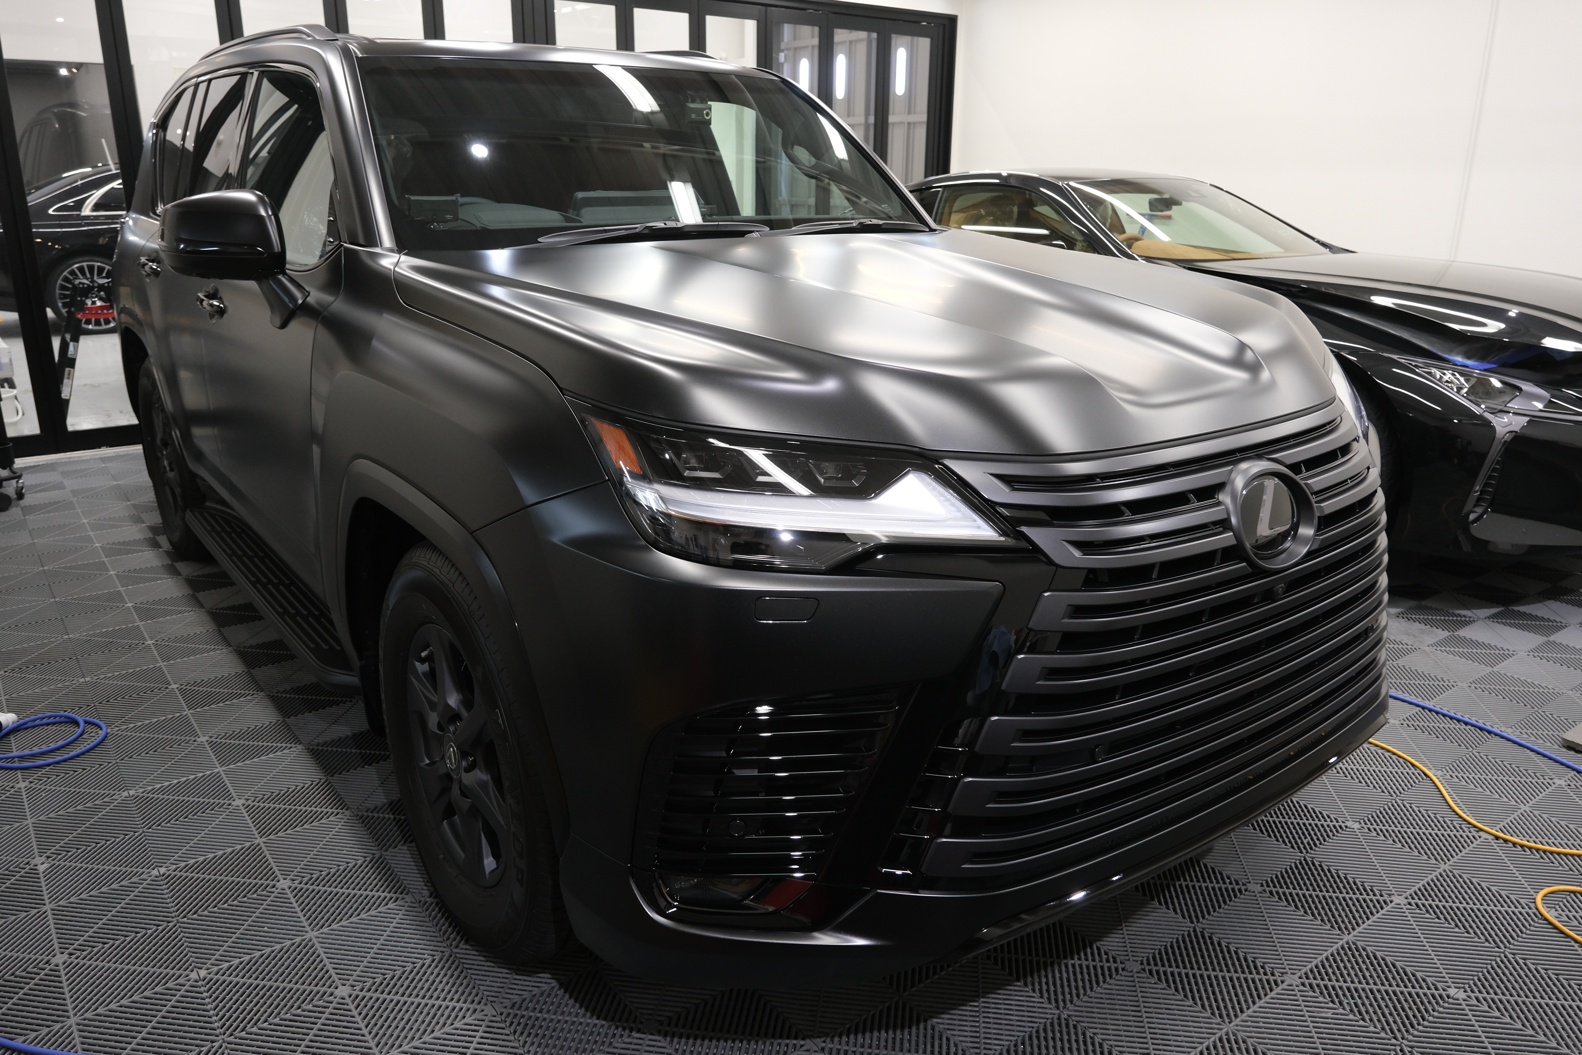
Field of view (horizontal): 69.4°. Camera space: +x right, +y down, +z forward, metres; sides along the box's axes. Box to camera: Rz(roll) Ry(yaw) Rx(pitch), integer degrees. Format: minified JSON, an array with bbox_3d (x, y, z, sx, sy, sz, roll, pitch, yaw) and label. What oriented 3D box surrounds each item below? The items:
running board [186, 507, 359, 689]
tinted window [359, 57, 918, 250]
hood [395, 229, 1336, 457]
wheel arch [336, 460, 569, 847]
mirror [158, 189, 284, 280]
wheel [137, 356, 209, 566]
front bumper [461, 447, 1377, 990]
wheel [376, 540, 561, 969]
[{"bbox_3d":[-1.424,0.164,3.229,0.220,0.100,1.660,-12,21,-35],"label":"running board"},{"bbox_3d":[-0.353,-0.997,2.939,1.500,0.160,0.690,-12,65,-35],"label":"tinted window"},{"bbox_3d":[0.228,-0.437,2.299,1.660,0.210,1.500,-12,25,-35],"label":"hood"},{"bbox_3d":[-0.588,0.147,1.983,0.150,0.600,1.050,-12,21,-35],"label":"wheel arch"},{"bbox_3d":[-1.206,-0.617,2.413,0.220,0.185,0.150,-12,21,-35],"label":"mirror"},{"bbox_3d":[-2.235,-0.282,4.313,0.270,0.790,0.790,-12,21,-35],"label":"wheel"},{"bbox_3d":[0.532,0.181,2.062,1.940,0.760,0.670,-12,21,-35],"label":"front bumper"},{"bbox_3d":[-0.524,0.393,2.136,0.270,0.790,0.790,-12,21,-35],"label":"wheel"}]

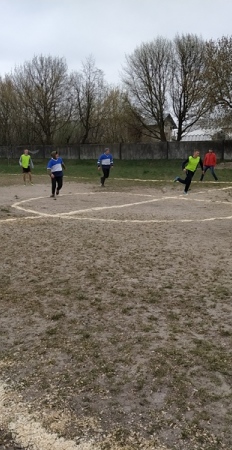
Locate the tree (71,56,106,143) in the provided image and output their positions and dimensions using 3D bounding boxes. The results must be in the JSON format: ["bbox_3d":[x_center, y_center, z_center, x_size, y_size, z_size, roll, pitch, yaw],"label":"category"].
[{"bbox_3d":[-3.482,-14.867,52.692,4.558,12.730,4.330,0,10,0],"label":"tree"}]

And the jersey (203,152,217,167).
[{"bbox_3d":[4.829,-3.391,21.439,0.660,0.720,0.340,1,10,7],"label":"jersey"}]

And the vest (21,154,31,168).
[{"bbox_3d":[-4.307,-3.008,19.800,0.440,0.640,0.280,-2,10,-8],"label":"vest"}]

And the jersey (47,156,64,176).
[{"bbox_3d":[-2.181,-2.081,15.000,0.600,0.700,0.340,-4,11,-17],"label":"jersey"}]

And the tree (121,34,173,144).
[{"bbox_3d":[3.479,-14.198,46.715,5.723,13.296,5.437,0,10,0],"label":"tree"}]

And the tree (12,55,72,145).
[{"bbox_3d":[-10.282,-16.665,59.000,8.400,14.000,8.200,-1,10,0],"label":"tree"}]

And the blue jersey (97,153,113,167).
[{"bbox_3d":[-0.517,-2.931,18.700,0.640,0.640,0.320,-2,10,-6],"label":"blue jersey"}]

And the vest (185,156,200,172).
[{"bbox_3d":[2.786,-2.210,15.149,0.470,0.600,0.330,6,13,-38],"label":"vest"}]

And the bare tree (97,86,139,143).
[{"bbox_3d":[0.186,-12.759,51.550,5.203,8.676,4.943,0,10,0],"label":"bare tree"}]

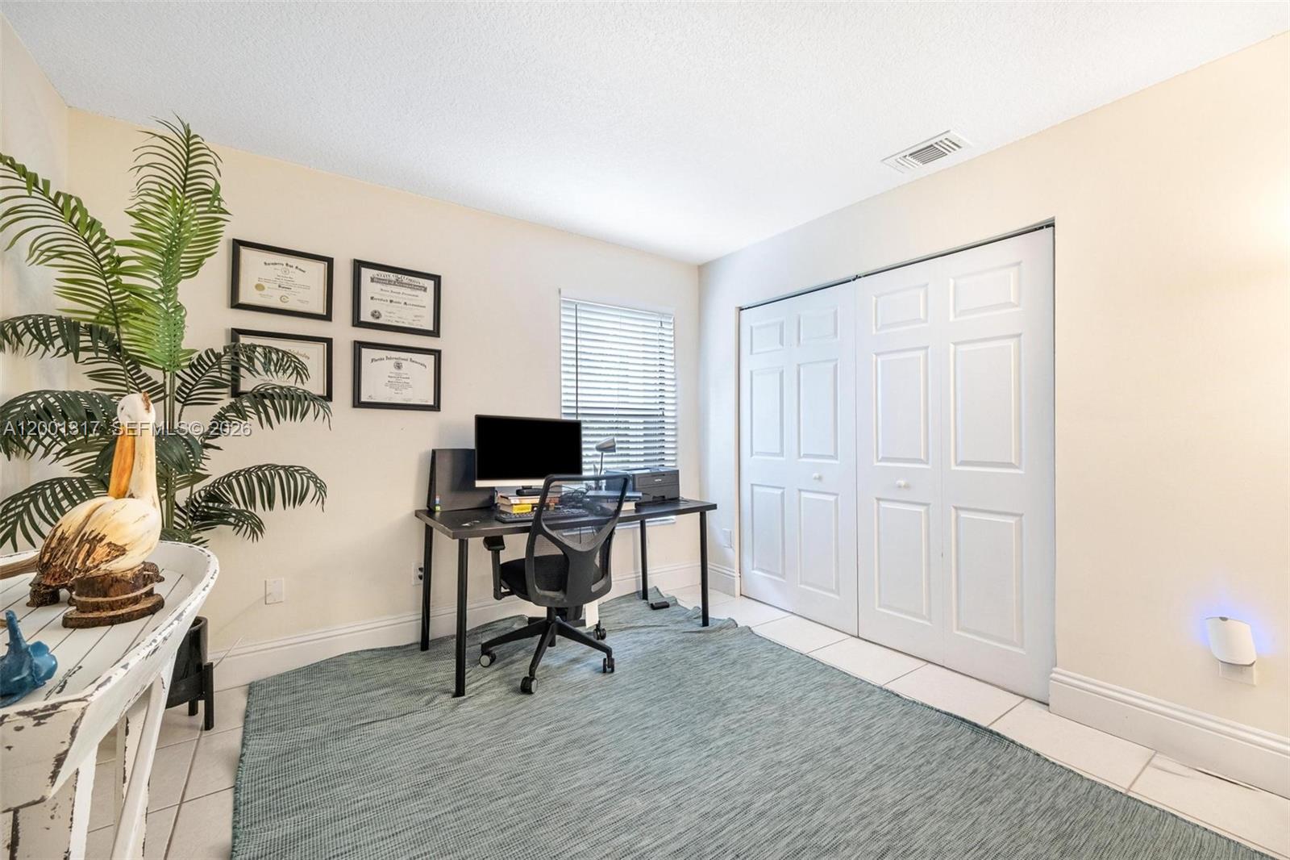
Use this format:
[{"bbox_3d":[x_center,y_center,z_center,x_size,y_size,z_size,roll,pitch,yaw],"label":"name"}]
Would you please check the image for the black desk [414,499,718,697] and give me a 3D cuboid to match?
[{"bbox_3d":[-0.403,0.798,2.831,1.500,0.730,0.750,0,0,-35],"label":"black desk"}]

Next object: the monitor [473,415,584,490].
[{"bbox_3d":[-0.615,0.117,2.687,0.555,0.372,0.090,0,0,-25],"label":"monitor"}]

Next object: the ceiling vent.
[{"bbox_3d":[1.282,-1.253,2.289,0.205,0.020,0.300,0,0,-36],"label":"ceiling vent"}]

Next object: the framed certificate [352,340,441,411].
[{"bbox_3d":[-1.290,-0.274,2.632,0.418,0.336,0.022,0,0,-35],"label":"framed certificate"}]

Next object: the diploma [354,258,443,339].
[{"bbox_3d":[-1.291,-0.680,2.634,0.417,0.338,0.022,0,0,-35],"label":"diploma"}]

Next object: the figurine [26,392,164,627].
[{"bbox_3d":[-0.980,0.131,0.906,0.130,0.405,0.190,0,0,7],"label":"figurine"}]

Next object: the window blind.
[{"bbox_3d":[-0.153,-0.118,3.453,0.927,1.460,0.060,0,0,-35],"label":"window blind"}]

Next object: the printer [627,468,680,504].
[{"bbox_3d":[-0.020,0.352,3.286,0.356,0.183,0.360,0,0,-35],"label":"printer"}]

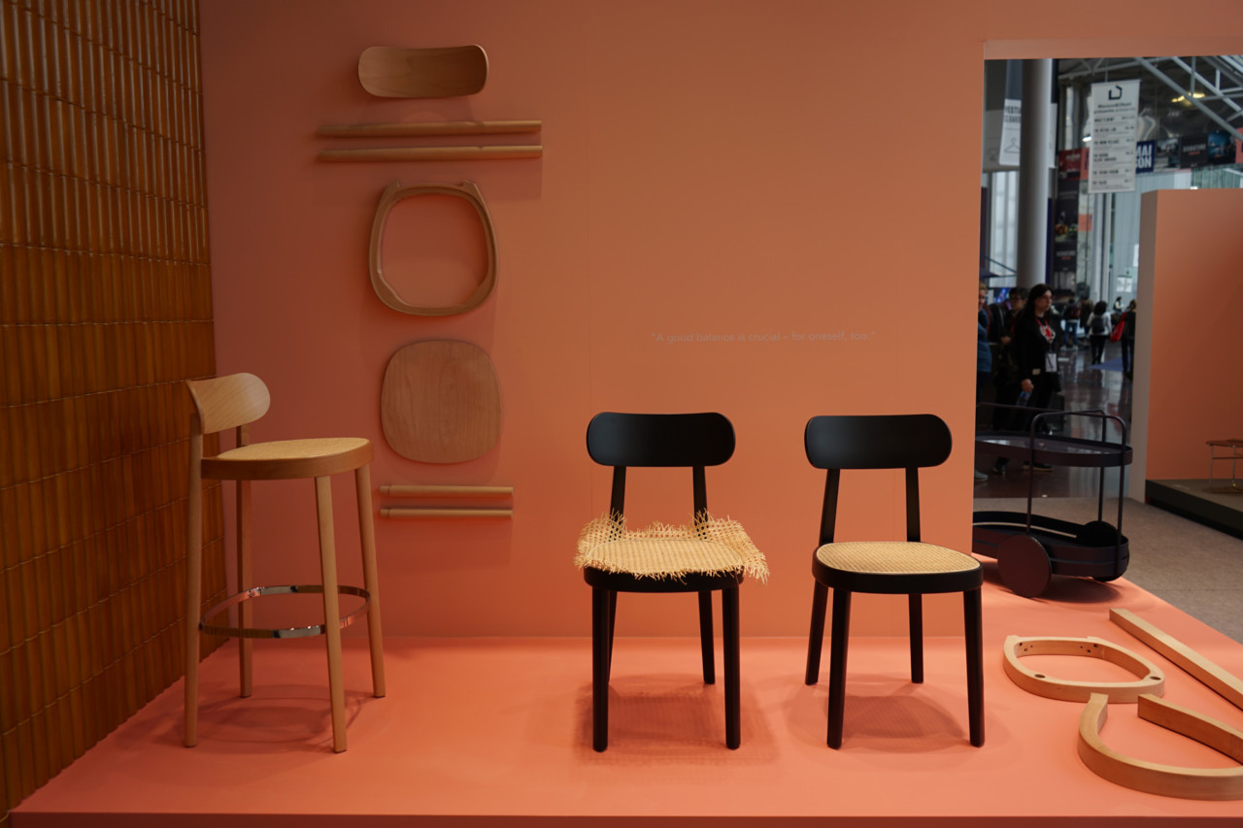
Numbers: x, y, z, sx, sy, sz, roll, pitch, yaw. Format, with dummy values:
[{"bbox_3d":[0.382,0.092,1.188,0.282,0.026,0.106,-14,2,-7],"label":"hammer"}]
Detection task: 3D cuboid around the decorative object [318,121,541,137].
[{"bbox_3d":[-0.633,-0.941,3.192,0.742,0.042,0.043,0,6,2],"label":"decorative object"}]

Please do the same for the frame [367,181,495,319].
[{"bbox_3d":[-0.627,-0.549,3.218,0.432,0.447,0.050,0,6,2],"label":"frame"}]

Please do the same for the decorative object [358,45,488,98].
[{"bbox_3d":[-0.642,-1.112,3.135,0.421,0.167,0.085,0,6,2],"label":"decorative object"}]

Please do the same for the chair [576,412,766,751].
[{"bbox_3d":[0.126,0.439,2.707,0.475,0.831,0.503,-1,6,-2],"label":"chair"}]

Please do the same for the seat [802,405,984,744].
[{"bbox_3d":[0.745,0.435,2.696,0.445,0.831,0.503,-1,6,0],"label":"seat"}]

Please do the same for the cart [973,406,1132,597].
[{"bbox_3d":[1.740,0.340,4.073,0.470,0.725,0.800,-3,7,-26],"label":"cart"}]

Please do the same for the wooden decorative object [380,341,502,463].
[{"bbox_3d":[-0.615,-0.043,3.292,0.415,0.418,0.025,0,6,2],"label":"wooden decorative object"}]

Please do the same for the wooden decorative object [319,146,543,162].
[{"bbox_3d":[-0.632,-0.860,3.201,0.743,0.042,0.043,0,6,2],"label":"wooden decorative object"}]

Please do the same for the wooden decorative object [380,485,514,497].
[{"bbox_3d":[-0.600,0.265,3.319,0.459,0.035,0.036,0,6,2],"label":"wooden decorative object"}]

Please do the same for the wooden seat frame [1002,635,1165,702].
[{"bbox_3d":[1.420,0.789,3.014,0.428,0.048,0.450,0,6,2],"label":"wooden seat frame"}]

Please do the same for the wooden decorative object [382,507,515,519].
[{"bbox_3d":[-0.600,0.339,3.326,0.457,0.035,0.036,0,6,2],"label":"wooden decorative object"}]

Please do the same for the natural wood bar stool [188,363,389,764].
[{"bbox_3d":[-0.928,0.380,2.682,0.503,0.977,0.435,0,6,3],"label":"natural wood bar stool"}]

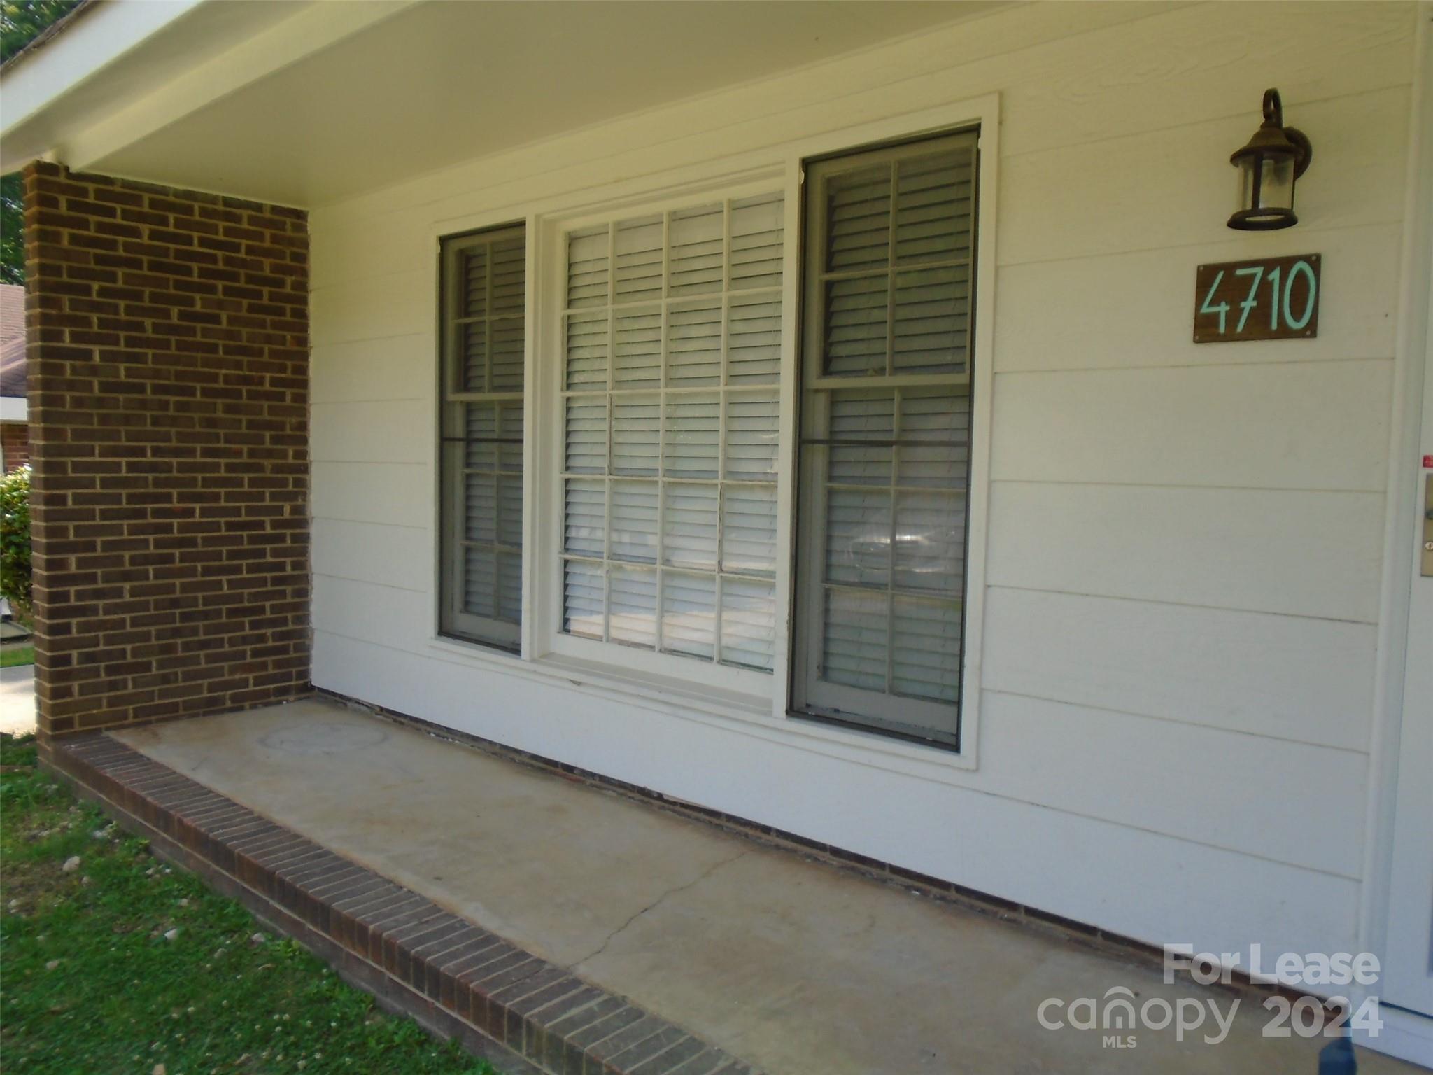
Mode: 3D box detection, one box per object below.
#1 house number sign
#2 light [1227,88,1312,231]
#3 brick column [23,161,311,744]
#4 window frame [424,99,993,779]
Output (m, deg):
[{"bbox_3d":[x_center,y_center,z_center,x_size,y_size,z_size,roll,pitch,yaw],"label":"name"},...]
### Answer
[{"bbox_3d":[1.201,-0.528,2.397,0.253,0.177,0.020,5,6,42],"label":"house number sign"},{"bbox_3d":[1.174,-0.802,2.286,0.159,0.294,0.197,5,6,42],"label":"light"},{"bbox_3d":[-2.470,-0.372,4.959,0.198,2.397,1.169,5,6,42],"label":"brick column"},{"bbox_3d":[-0.228,-0.344,3.758,2.639,1.786,0.110,5,6,42],"label":"window frame"}]

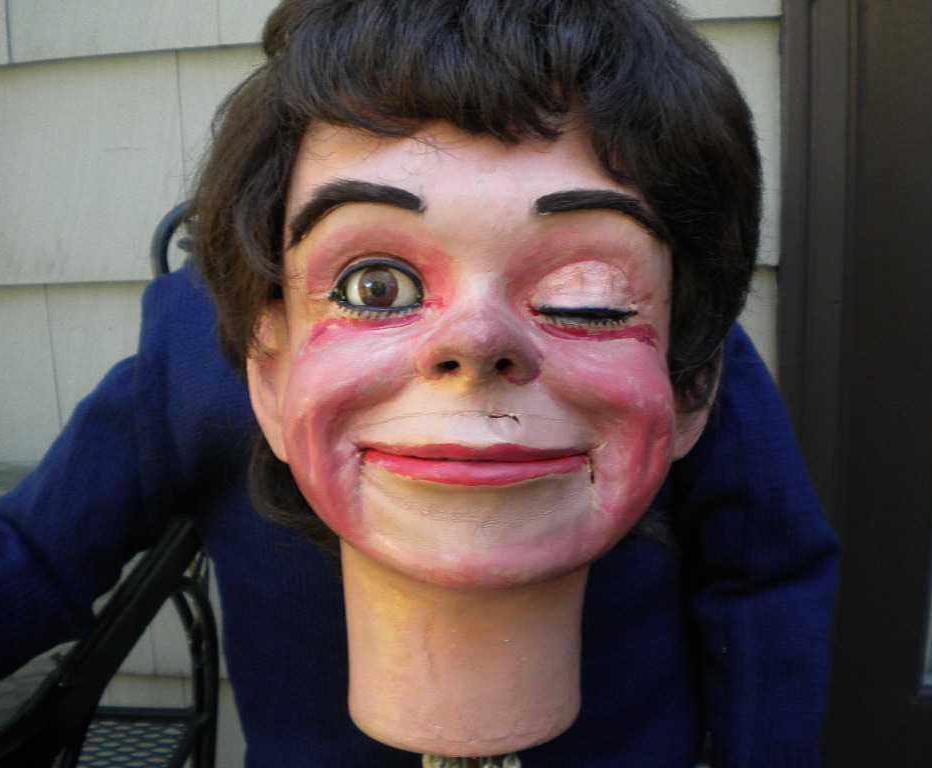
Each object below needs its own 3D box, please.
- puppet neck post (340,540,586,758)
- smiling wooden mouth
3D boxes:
[{"bbox_3d":[-0.001,0.092,0.402,0.090,0.068,0.090,1,8,0],"label":"puppet neck post"},{"bbox_3d":[0.003,0.027,0.349,0.076,0.015,0.022,1,5,0],"label":"smiling wooden mouth"}]

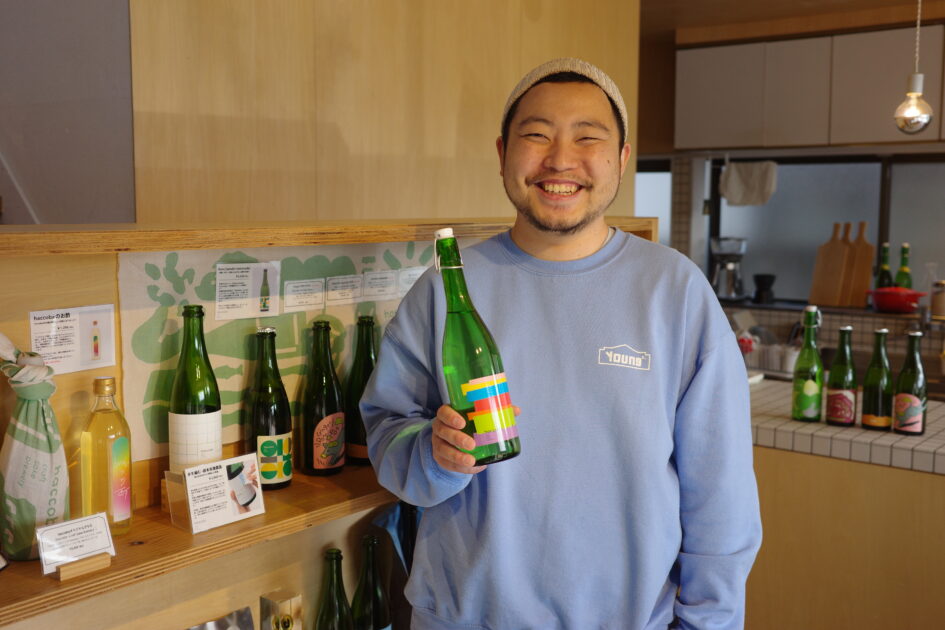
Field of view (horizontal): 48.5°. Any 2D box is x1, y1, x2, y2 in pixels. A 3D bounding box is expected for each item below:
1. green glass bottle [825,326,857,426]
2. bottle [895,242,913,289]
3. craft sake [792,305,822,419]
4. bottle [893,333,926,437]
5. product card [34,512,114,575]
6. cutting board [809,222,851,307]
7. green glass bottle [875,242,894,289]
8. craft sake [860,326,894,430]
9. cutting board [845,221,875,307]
[{"bbox_3d":[0.992,0.162,2.803,0.075,0.265,0.075,3,7,28],"label":"green glass bottle"},{"bbox_3d":[2.079,-0.189,5.055,0.079,0.311,0.079,5,8,37],"label":"bottle"},{"bbox_3d":[0.924,0.132,2.871,0.081,0.311,0.081,2,6,13],"label":"craft sake"},{"bbox_3d":[1.133,0.174,2.703,0.075,0.264,0.075,5,8,41],"label":"bottle"},{"bbox_3d":[-0.511,0.295,1.357,0.004,0.059,0.096,-19,-9,42],"label":"product card"},{"bbox_3d":[1.776,-0.254,5.209,0.141,0.426,0.018,5,-11,38],"label":"cutting board"},{"bbox_3d":[2.008,-0.193,5.111,0.079,0.311,0.079,5,8,36],"label":"green glass bottle"},{"bbox_3d":[1.067,0.168,2.751,0.075,0.265,0.075,4,7,35],"label":"craft sake"},{"bbox_3d":[1.894,-0.251,5.168,0.141,0.430,0.018,5,-11,38],"label":"cutting board"}]

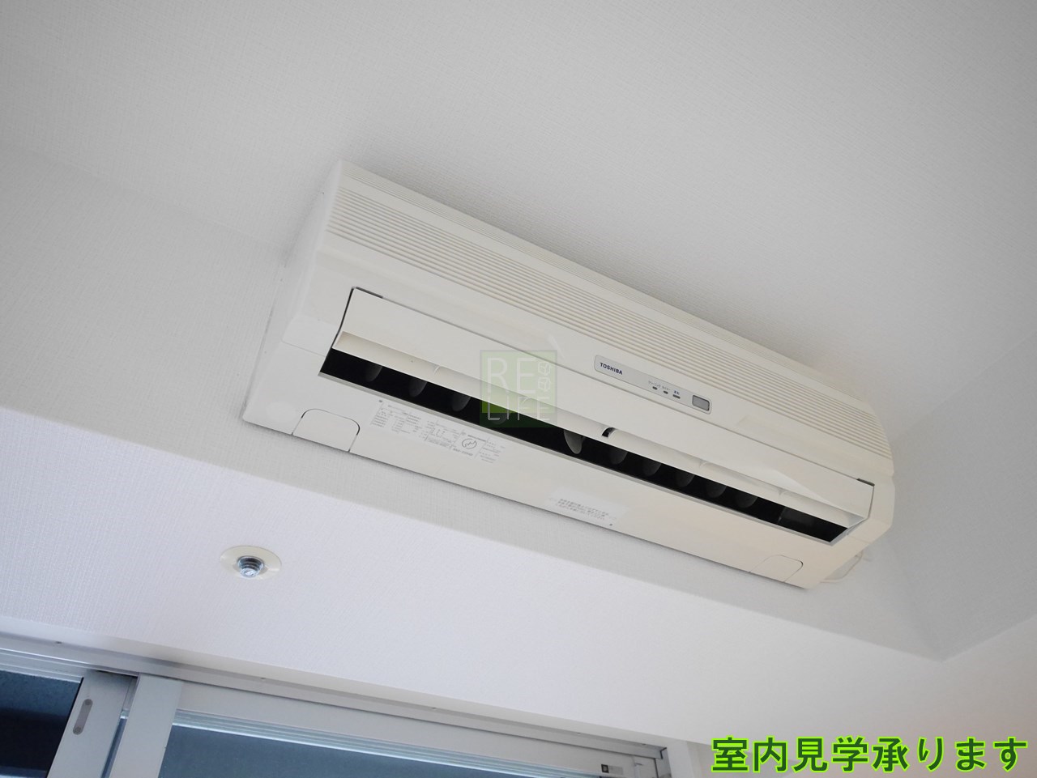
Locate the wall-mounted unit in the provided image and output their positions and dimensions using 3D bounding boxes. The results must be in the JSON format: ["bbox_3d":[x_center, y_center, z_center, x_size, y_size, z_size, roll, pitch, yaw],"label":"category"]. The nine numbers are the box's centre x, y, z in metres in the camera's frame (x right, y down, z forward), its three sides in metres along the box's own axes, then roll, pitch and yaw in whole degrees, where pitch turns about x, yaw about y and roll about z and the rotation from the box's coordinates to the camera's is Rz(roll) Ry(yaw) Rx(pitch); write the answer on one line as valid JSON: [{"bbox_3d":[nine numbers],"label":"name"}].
[{"bbox_3d":[0.110,0.002,0.975,0.790,0.255,0.203,20,-50,-22],"label":"wall-mounted unit"}]

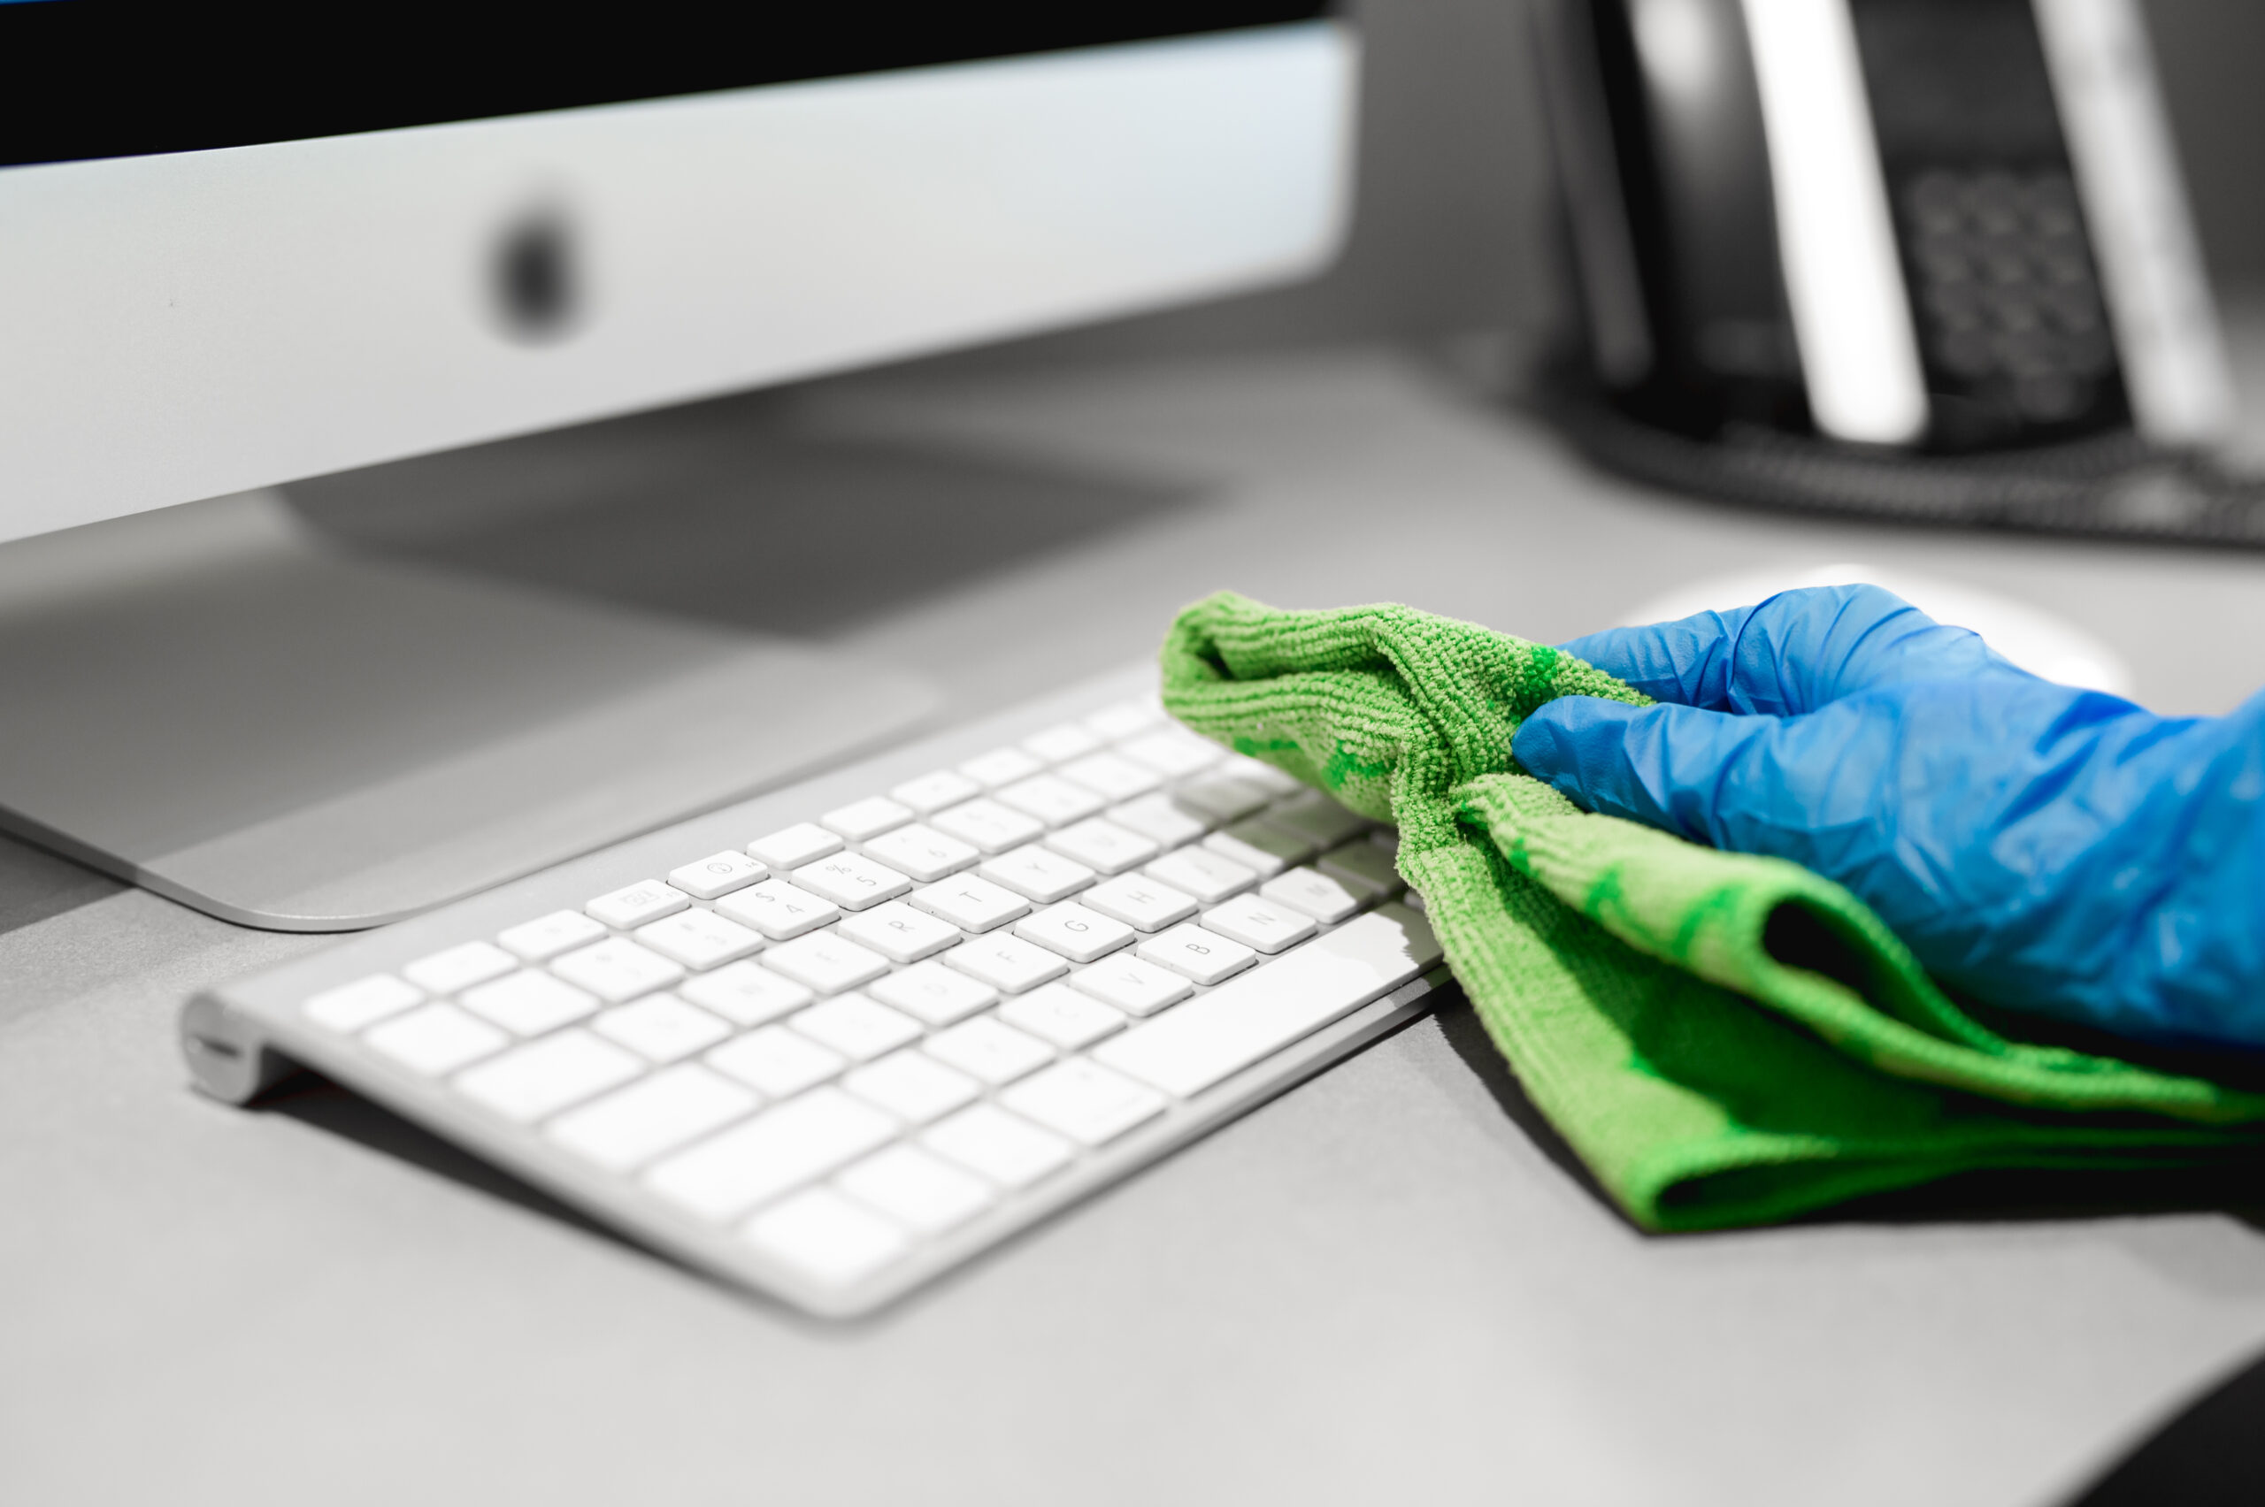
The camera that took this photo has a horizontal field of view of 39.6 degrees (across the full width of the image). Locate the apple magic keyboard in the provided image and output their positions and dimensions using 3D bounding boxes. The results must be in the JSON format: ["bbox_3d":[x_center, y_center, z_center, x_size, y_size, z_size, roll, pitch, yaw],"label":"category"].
[{"bbox_3d":[-0.012,0.025,0.563,0.132,0.019,0.280,14,21,33],"label":"apple magic keyboard"}]

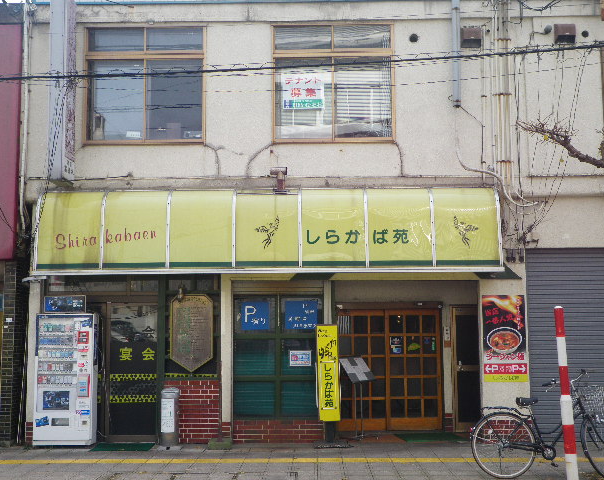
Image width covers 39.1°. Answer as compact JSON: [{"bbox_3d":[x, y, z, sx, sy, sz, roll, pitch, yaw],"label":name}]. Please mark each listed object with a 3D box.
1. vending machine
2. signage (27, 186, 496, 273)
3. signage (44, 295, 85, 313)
[{"bbox_3d":[-3.316,1.963,12.032,0.802,1.816,0.360,0,-6,1],"label":"vending machine"},{"bbox_3d":[-0.476,-0.144,12.091,6.511,1.258,0.520,0,-6,1],"label":"signage"},{"bbox_3d":[-3.341,0.911,12.075,0.592,0.243,0.100,0,-6,1],"label":"signage"}]

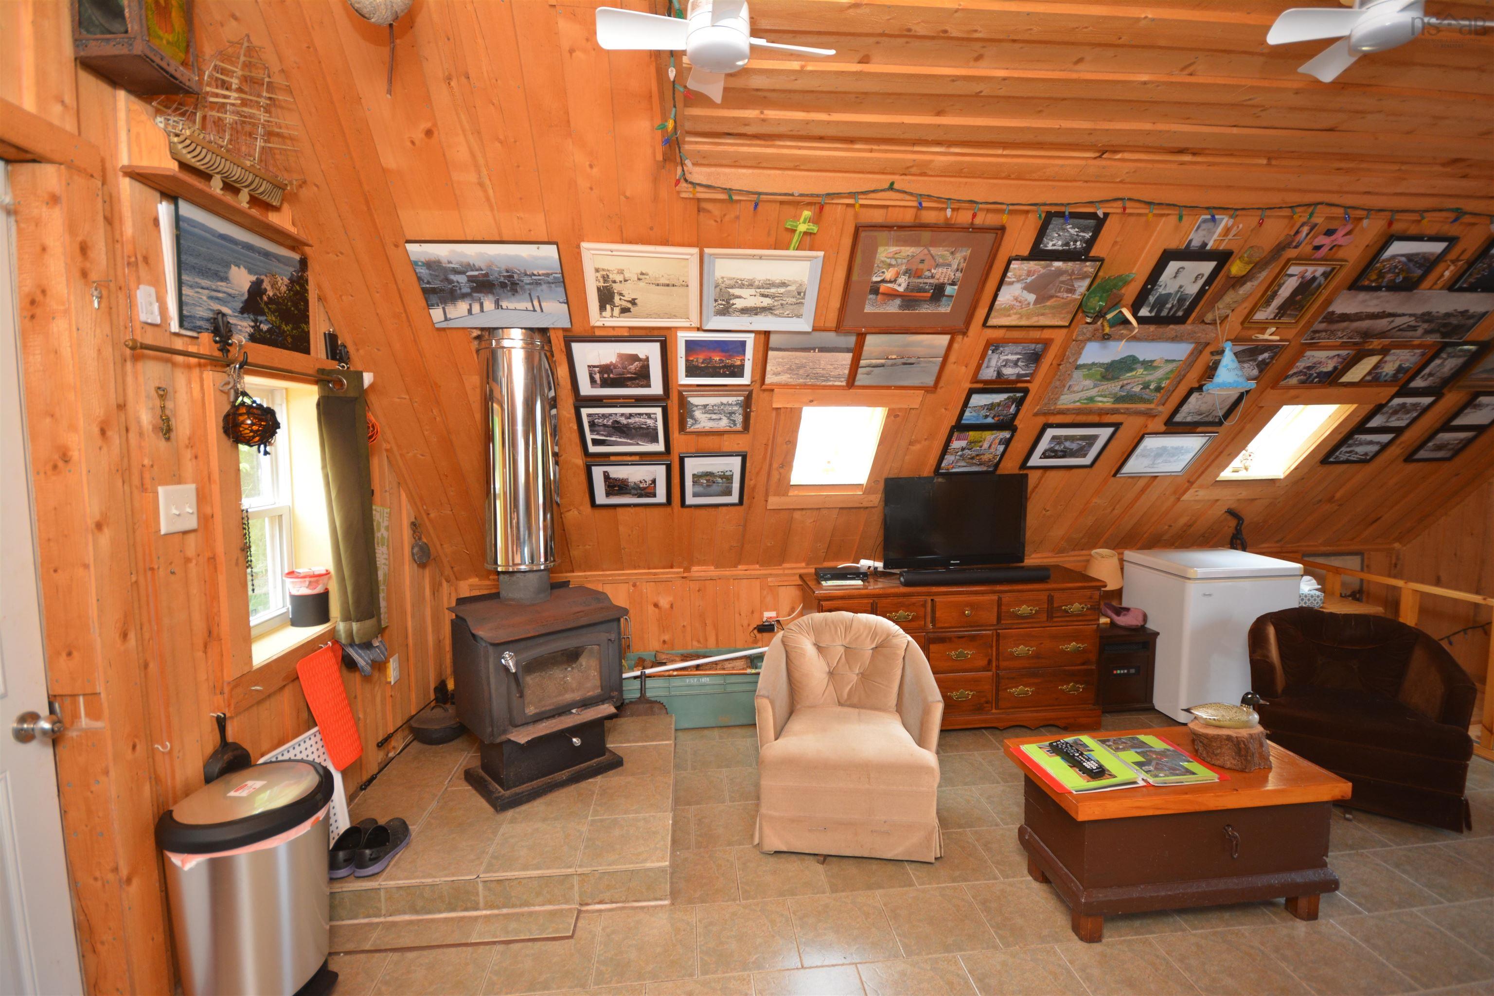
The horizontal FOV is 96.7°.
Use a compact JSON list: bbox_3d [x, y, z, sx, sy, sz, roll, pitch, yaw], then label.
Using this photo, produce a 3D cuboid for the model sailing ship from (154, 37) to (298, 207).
[{"bbox_3d":[-1.394,-1.041,1.823,0.168,0.485,0.629,-1,5,-5],"label":"model sailing ship"}]

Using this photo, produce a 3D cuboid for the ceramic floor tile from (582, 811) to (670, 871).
[{"bbox_3d":[-0.418,1.202,2.329,0.301,0.010,0.301,-1,4,-6],"label":"ceramic floor tile"}]

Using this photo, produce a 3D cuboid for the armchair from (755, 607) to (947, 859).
[{"bbox_3d":[0.395,0.905,2.677,0.683,0.749,0.752,0,5,7],"label":"armchair"}]

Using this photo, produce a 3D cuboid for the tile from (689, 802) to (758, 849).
[{"bbox_3d":[-0.060,1.292,2.615,0.300,0.010,0.300,-1,5,-5],"label":"tile"}]

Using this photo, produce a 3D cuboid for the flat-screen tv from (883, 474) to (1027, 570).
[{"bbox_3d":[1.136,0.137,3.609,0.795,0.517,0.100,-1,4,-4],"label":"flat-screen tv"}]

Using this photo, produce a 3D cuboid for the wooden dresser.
[{"bbox_3d":[1.089,0.815,3.636,1.529,0.760,0.500,-1,5,-2],"label":"wooden dresser"}]

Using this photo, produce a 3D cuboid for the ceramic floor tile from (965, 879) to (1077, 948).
[{"bbox_3d":[0.911,1.352,2.167,0.301,0.010,0.301,-1,4,-6],"label":"ceramic floor tile"}]

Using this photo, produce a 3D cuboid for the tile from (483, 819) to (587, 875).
[{"bbox_3d":[-0.714,1.208,2.299,0.301,0.010,0.301,-1,4,-6],"label":"tile"}]

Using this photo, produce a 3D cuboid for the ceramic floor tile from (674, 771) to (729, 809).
[{"bbox_3d":[-0.249,1.273,2.900,0.267,0.010,0.300,-1,5,-5],"label":"ceramic floor tile"}]

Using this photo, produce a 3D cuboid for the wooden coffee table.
[{"bbox_3d":[1.440,1.117,2.293,0.924,0.429,0.482,-1,4,-6],"label":"wooden coffee table"}]

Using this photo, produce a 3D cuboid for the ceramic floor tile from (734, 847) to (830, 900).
[{"bbox_3d":[0.116,1.310,2.330,0.300,0.010,0.300,-1,5,-5],"label":"ceramic floor tile"}]

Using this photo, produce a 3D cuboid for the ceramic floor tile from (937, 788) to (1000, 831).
[{"bbox_3d":[0.835,1.272,2.697,0.300,0.010,0.300,-1,5,-5],"label":"ceramic floor tile"}]

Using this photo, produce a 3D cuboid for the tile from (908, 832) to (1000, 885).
[{"bbox_3d":[0.712,1.297,2.385,0.300,0.010,0.300,-1,5,-5],"label":"tile"}]

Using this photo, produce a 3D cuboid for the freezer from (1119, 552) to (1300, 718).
[{"bbox_3d":[2.658,0.774,3.875,0.663,0.845,0.596,-1,4,-6],"label":"freezer"}]

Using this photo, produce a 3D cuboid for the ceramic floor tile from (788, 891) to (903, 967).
[{"bbox_3d":[0.303,1.363,2.103,0.301,0.010,0.301,-1,4,-6],"label":"ceramic floor tile"}]

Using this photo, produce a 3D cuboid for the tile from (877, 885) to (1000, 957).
[{"bbox_3d":[0.607,1.357,2.135,0.301,0.010,0.301,-1,4,-6],"label":"tile"}]

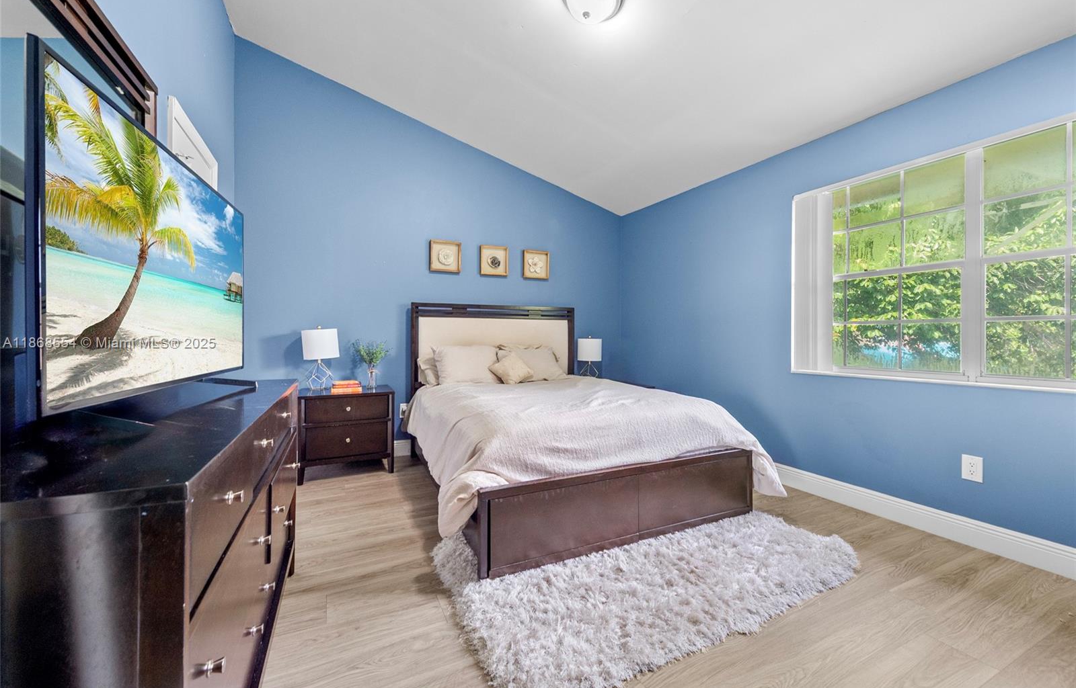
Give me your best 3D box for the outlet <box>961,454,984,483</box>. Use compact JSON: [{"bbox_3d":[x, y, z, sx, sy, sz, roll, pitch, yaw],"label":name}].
[{"bbox_3d":[2.181,0.624,2.098,0.008,0.121,0.076,0,1,-27],"label":"outlet"}]

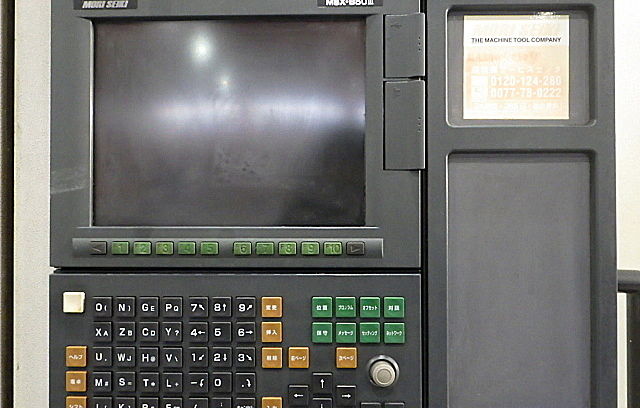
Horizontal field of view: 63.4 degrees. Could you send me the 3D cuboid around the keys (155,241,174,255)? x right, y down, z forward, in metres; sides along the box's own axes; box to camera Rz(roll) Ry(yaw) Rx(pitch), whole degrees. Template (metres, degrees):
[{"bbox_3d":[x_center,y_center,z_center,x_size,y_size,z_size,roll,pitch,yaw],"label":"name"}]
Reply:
[{"bbox_3d":[-0.121,0.035,0.404,0.014,0.010,0.004,0,-1,1],"label":"keys"}]

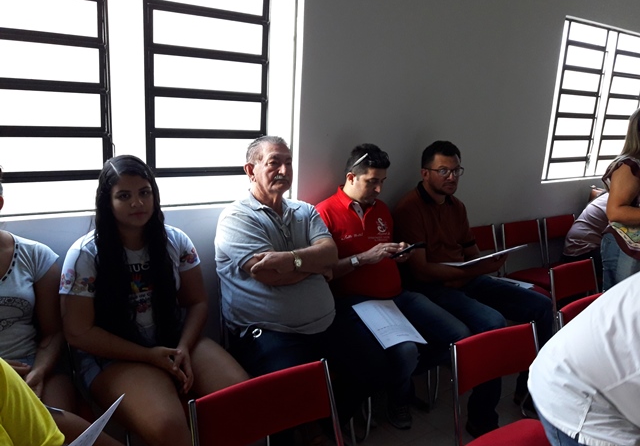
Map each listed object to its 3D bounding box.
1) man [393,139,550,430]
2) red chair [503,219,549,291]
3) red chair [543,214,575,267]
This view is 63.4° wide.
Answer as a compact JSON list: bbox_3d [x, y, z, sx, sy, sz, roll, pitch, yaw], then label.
[{"bbox_3d":[0.754,0.275,2.648,0.710,1.335,0.674,-6,16,-34],"label":"man"},{"bbox_3d":[1.472,0.421,3.386,0.412,0.792,0.511,-6,16,-34],"label":"red chair"},{"bbox_3d":[1.848,0.384,3.635,0.412,0.792,0.511,-6,16,-34],"label":"red chair"}]

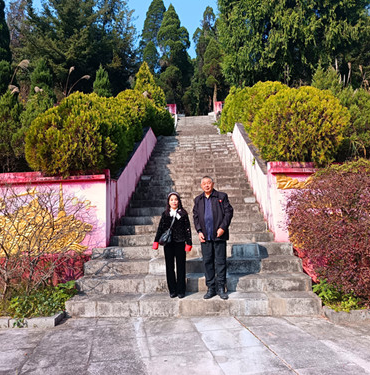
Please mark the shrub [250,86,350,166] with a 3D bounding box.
[{"bbox_3d":[2.410,-1.240,7.300,2.100,1.850,2.150,-1,-4,2],"label":"shrub"}]

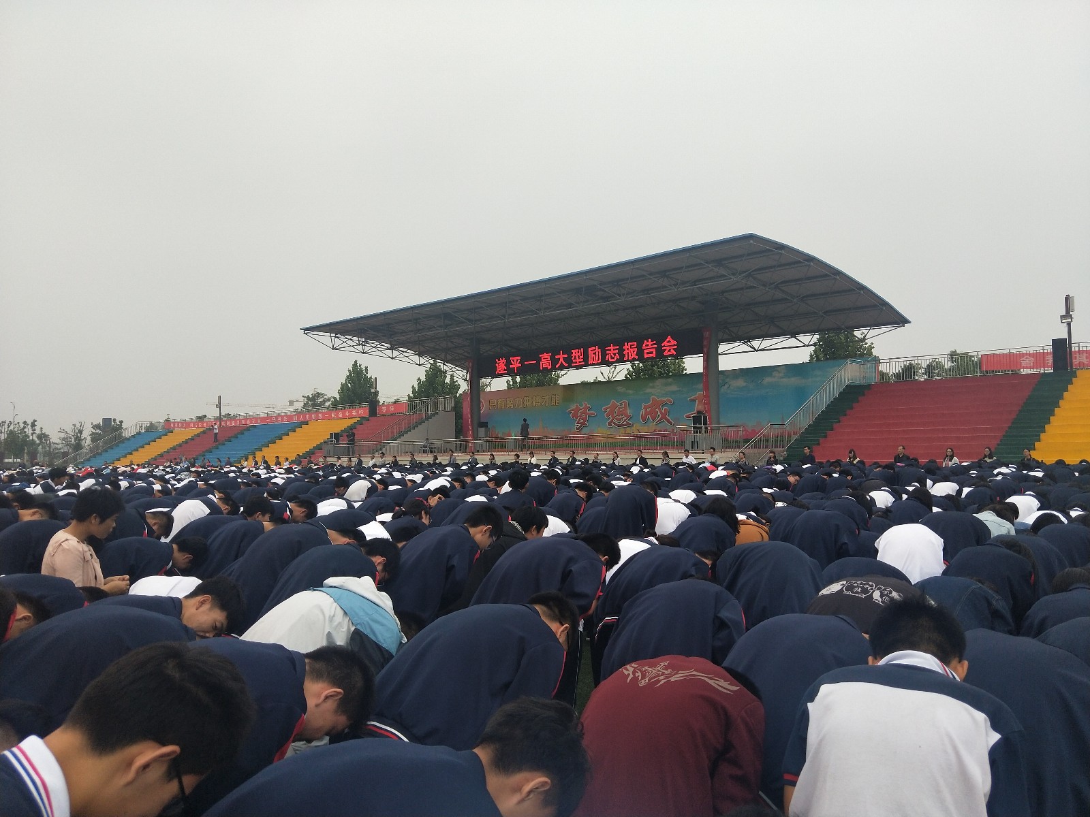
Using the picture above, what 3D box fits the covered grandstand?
[{"bbox_3d":[1.937,-0.672,46.118,31.100,9.700,17.700,-3,-5,42],"label":"covered grandstand"}]

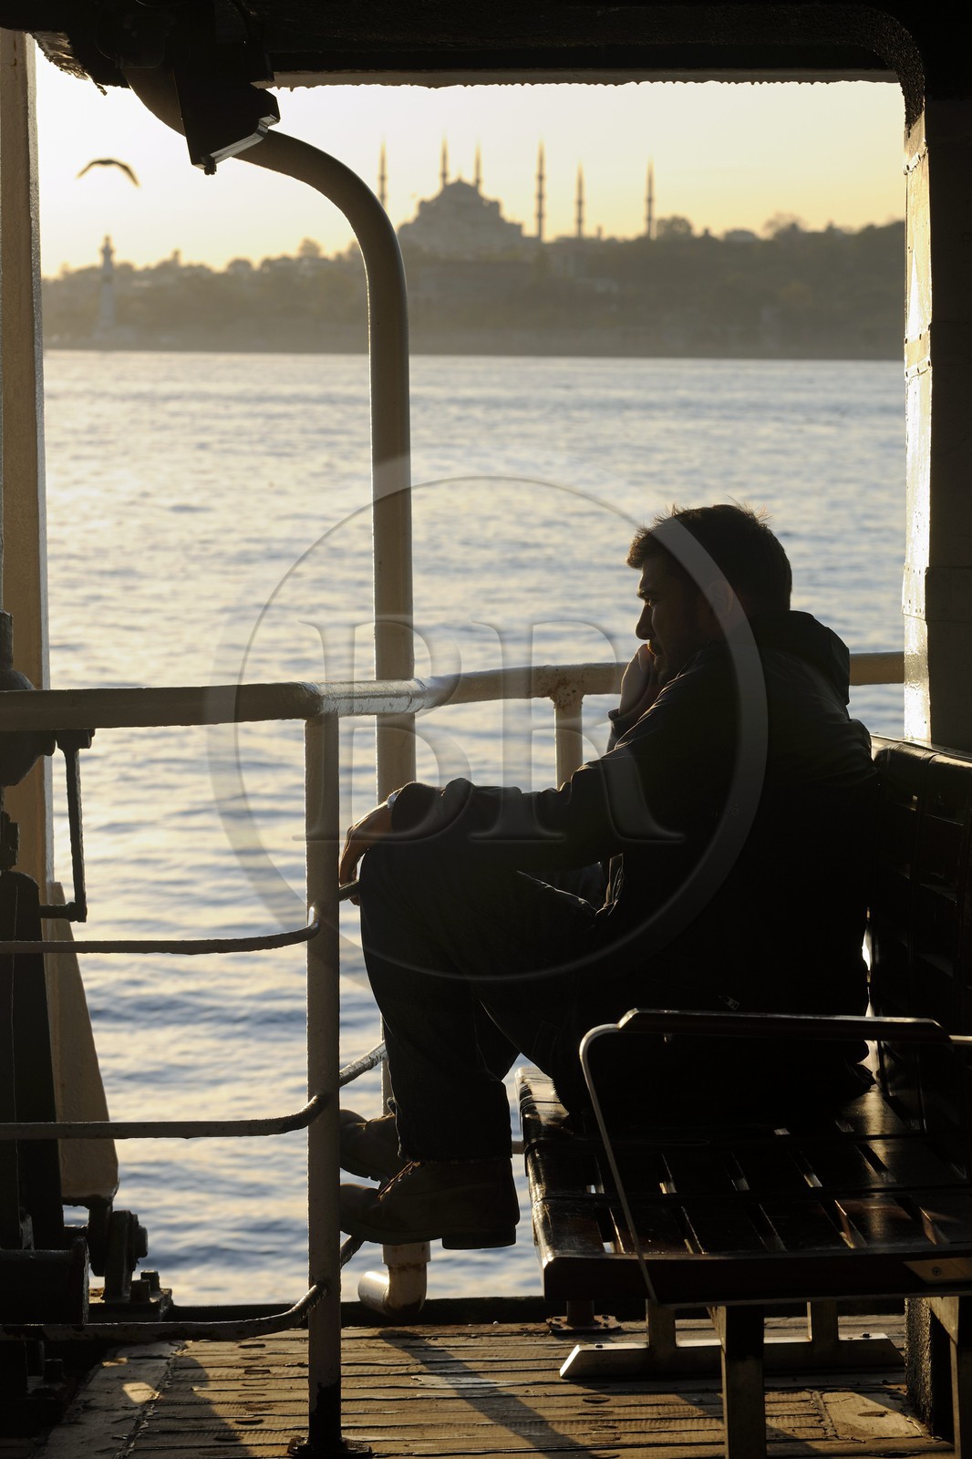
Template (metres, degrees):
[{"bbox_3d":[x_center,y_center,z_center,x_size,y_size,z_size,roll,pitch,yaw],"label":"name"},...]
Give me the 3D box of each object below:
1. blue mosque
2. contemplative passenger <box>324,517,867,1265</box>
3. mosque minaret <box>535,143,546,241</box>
[{"bbox_3d":[14.515,-257.462,2081.827,119.000,64.000,67.000,-2,6,-29],"label":"blue mosque"},{"bbox_3d":[0.170,0.207,6.100,0.750,1.030,0.540,1,5,6],"label":"contemplative passenger"},{"bbox_3d":[26.007,-254.663,2052.894,5.500,64.000,5.500,1,5,0],"label":"mosque minaret"}]

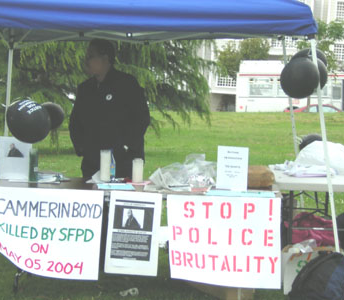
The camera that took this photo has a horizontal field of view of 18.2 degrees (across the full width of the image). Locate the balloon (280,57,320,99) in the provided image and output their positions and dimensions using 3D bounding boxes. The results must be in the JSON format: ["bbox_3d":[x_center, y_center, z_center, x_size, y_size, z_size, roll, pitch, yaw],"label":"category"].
[{"bbox_3d":[0.873,-0.489,7.300,0.268,0.278,0.268,2,4,5],"label":"balloon"}]

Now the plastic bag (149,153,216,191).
[{"bbox_3d":[0.069,0.142,7.100,0.430,0.220,0.300,2,4,5],"label":"plastic bag"}]

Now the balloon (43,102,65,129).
[{"bbox_3d":[-0.831,-0.229,7.350,0.190,0.200,0.190,2,5,0],"label":"balloon"}]

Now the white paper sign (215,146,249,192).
[{"bbox_3d":[0.395,0.120,6.970,0.216,0.280,0.020,4,1,22],"label":"white paper sign"}]

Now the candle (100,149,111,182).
[{"bbox_3d":[-0.441,0.106,7.150,0.068,0.208,0.068,2,5,0],"label":"candle"}]

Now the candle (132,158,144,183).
[{"bbox_3d":[-0.225,0.140,7.220,0.075,0.155,0.075,2,4,5],"label":"candle"}]

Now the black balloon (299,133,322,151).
[{"bbox_3d":[1.242,0.000,9.400,0.260,0.270,0.260,2,4,5],"label":"black balloon"}]

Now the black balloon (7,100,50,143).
[{"bbox_3d":[-0.918,-0.188,6.900,0.285,0.295,0.285,2,5,0],"label":"black balloon"}]

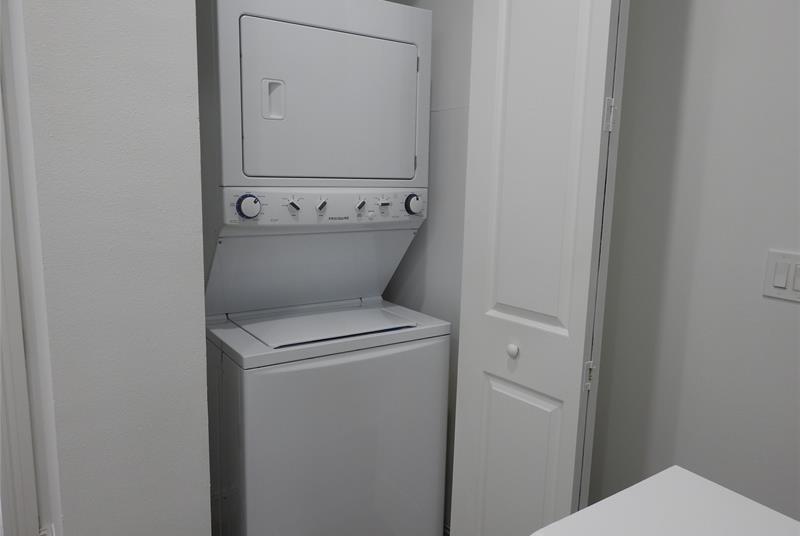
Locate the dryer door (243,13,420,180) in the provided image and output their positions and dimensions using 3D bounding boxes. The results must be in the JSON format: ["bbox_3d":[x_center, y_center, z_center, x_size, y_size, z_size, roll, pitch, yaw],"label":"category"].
[{"bbox_3d":[-0.189,-0.479,1.648,0.571,0.423,0.040,-5,11,-33],"label":"dryer door"}]

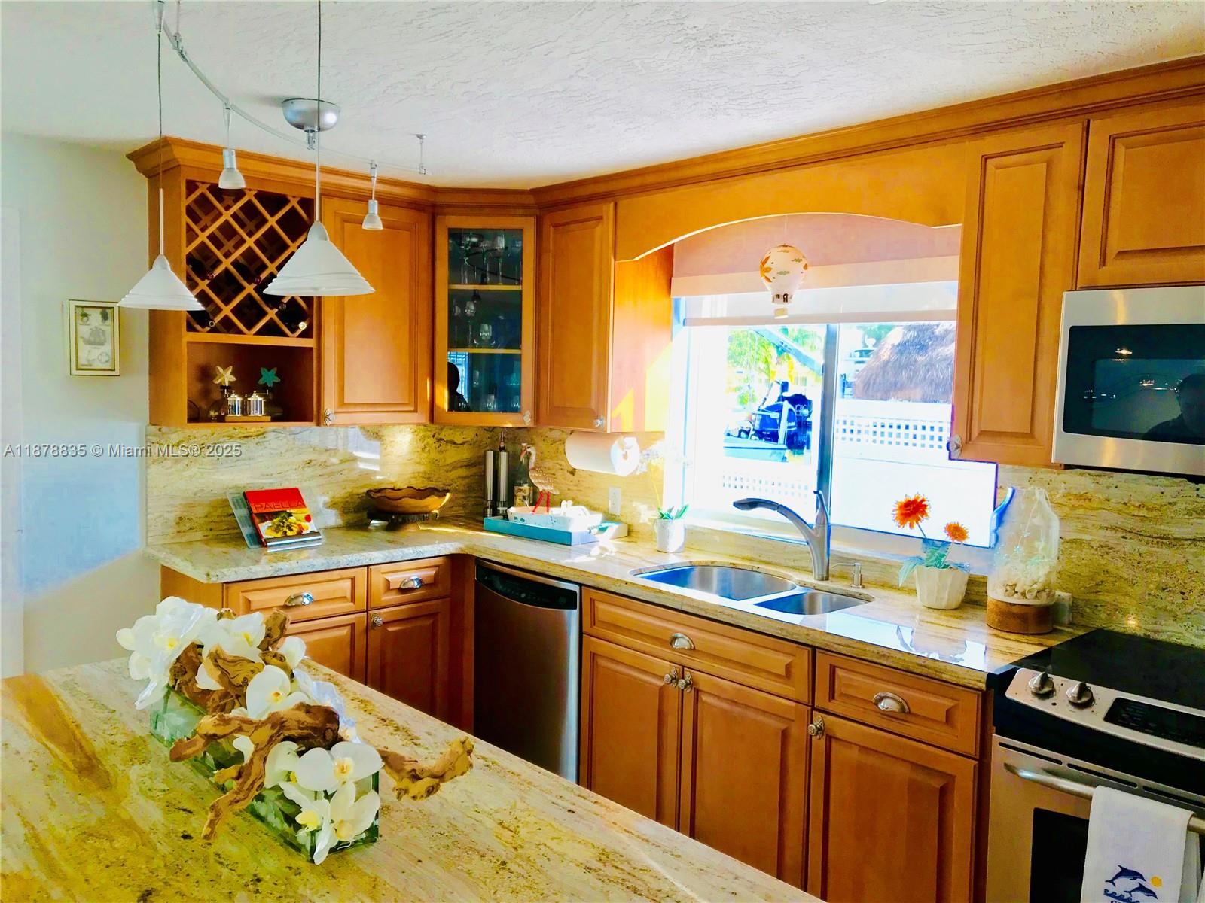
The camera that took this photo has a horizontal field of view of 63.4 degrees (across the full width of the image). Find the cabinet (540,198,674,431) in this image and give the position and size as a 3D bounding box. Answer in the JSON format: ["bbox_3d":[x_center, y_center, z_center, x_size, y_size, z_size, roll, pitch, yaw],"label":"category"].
[{"bbox_3d":[-0.004,-0.518,3.879,0.312,0.854,0.438,-2,6,-42],"label":"cabinet"}]

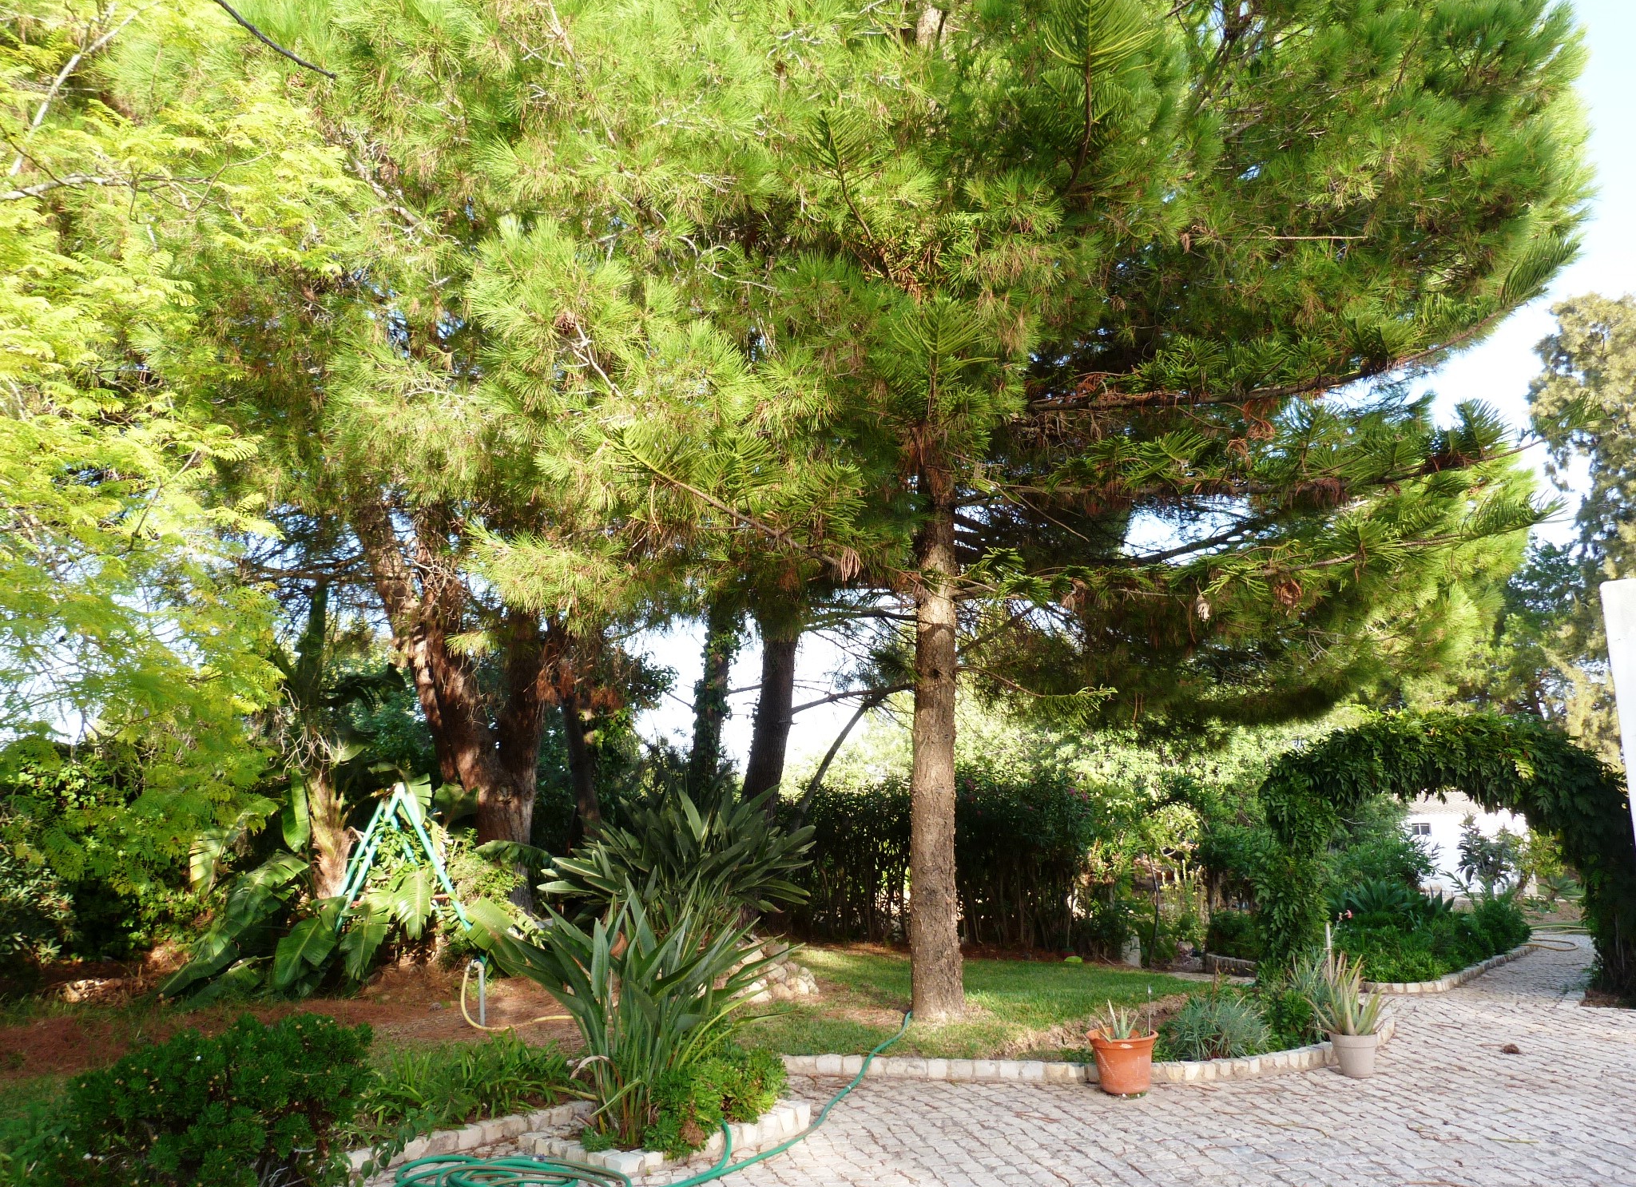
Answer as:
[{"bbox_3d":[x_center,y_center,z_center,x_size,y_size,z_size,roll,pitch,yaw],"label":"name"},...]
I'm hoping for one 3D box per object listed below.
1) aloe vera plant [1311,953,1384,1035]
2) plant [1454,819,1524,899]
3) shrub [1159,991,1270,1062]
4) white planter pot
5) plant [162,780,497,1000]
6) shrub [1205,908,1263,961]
[{"bbox_3d":[3.180,2.413,7.066,0.450,0.490,0.430,0,-11,0],"label":"aloe vera plant"},{"bbox_3d":[11.640,4.663,20.484,1.220,1.470,1.100,0,-11,0],"label":"plant"},{"bbox_3d":[2.440,2.647,7.244,0.660,0.380,0.600,0,-11,0],"label":"shrub"},{"bbox_3d":[3.190,2.727,7.004,0.300,0.230,0.300,0,-11,0],"label":"white planter pot"},{"bbox_3d":[-4.180,2.515,10.104,2.800,1.810,2.100,0,-11,0],"label":"plant"},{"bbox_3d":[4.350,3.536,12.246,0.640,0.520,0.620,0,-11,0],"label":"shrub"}]

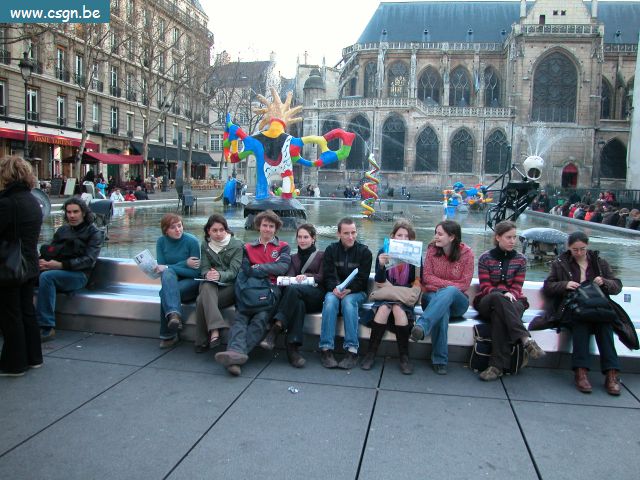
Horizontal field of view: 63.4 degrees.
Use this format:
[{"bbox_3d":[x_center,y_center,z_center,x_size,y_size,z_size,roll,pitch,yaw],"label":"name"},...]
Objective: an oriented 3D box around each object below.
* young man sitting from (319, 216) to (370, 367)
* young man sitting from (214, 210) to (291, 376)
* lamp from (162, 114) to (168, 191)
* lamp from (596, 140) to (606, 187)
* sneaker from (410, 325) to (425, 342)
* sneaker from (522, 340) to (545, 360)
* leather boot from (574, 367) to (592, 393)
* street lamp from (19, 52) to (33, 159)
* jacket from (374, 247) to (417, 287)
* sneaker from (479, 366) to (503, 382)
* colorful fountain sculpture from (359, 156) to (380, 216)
[{"bbox_3d":[0.230,0.415,4.660,0.490,1.230,0.730,1,6,6],"label":"young man sitting"},{"bbox_3d":[-0.551,0.402,4.566,0.520,1.280,1.020,2,6,14],"label":"young man sitting"},{"bbox_3d":[-9.222,-5.659,31.000,0.550,5.500,0.550,2,6,11],"label":"lamp"},{"bbox_3d":[23.257,-5.773,43.000,0.600,5.400,0.600,2,6,11],"label":"lamp"},{"bbox_3d":[0.767,0.736,4.070,0.100,0.110,0.260,23,-12,11],"label":"sneaker"},{"bbox_3d":[1.743,0.884,4.200,0.100,0.120,0.260,-2,17,-26],"label":"sneaker"},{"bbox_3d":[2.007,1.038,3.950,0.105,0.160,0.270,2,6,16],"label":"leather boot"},{"bbox_3d":[-11.207,-4.433,19.700,0.580,5.300,0.580,2,6,12],"label":"street lamp"},{"bbox_3d":[0.711,0.260,4.720,0.440,0.490,0.330,2,6,10],"label":"jacket"},{"bbox_3d":[1.396,1.061,4.163,0.270,0.115,0.105,-3,7,-31],"label":"sneaker"},{"bbox_3d":[1.959,-2.117,20.000,0.720,2.400,0.720,2,6,12],"label":"colorful fountain sculpture"}]

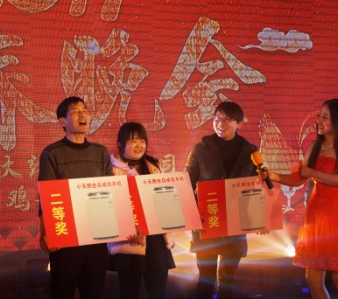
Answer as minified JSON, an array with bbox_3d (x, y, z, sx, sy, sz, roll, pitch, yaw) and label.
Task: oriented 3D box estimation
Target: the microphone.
[{"bbox_3d":[0.604,0.135,6.250,0.068,0.250,0.068,-24,-6,0],"label":"microphone"}]

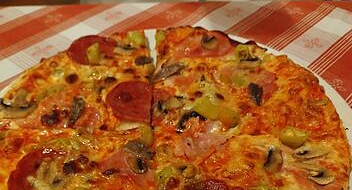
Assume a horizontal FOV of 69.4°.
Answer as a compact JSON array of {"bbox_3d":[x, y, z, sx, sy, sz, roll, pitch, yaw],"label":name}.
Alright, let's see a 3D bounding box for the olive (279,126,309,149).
[{"bbox_3d":[0.088,0.032,0.191,0.022,0.011,0.016,-3,41,0],"label":"olive"}]

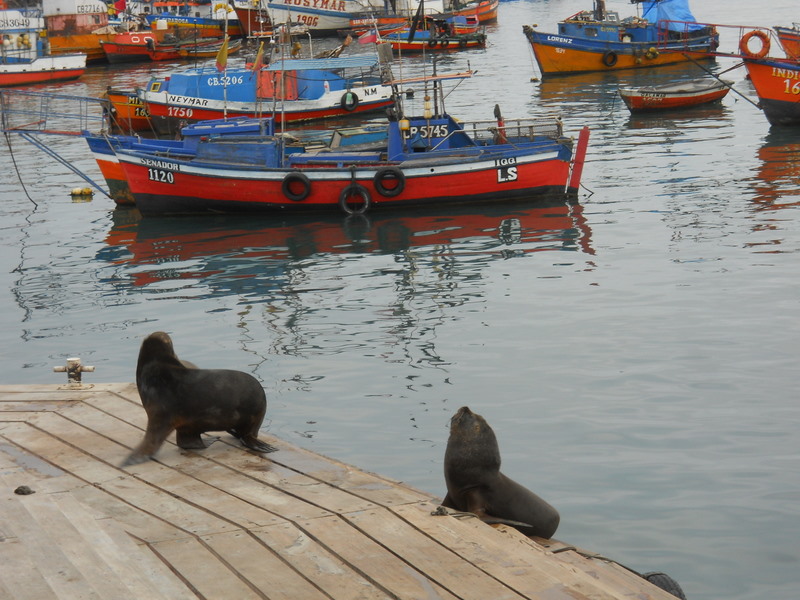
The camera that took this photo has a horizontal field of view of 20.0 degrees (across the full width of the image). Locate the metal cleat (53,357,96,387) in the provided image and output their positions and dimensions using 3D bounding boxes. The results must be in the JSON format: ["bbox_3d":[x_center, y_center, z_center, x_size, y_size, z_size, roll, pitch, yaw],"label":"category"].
[{"bbox_3d":[-3.697,0.830,25.671,0.430,0.320,0.320,-3,10,0],"label":"metal cleat"}]

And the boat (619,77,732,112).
[{"bbox_3d":[7.898,-5.939,65.485,4.200,0.780,1.550,-10,12,-37],"label":"boat"}]

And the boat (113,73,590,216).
[{"bbox_3d":[-0.994,-3.269,46.398,9.600,2.650,2.600,-3,10,0],"label":"boat"}]

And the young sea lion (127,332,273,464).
[{"bbox_3d":[-1.932,0.917,22.098,1.380,1.190,0.650,-3,10,-5],"label":"young sea lion"}]

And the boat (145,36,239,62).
[{"bbox_3d":[-9.296,-11.174,100.478,4.600,0.900,1.500,-7,11,-27],"label":"boat"}]

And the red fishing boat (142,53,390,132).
[{"bbox_3d":[-3.822,-6.148,66.682,8.800,1.800,2.600,-11,13,-40],"label":"red fishing boat"}]

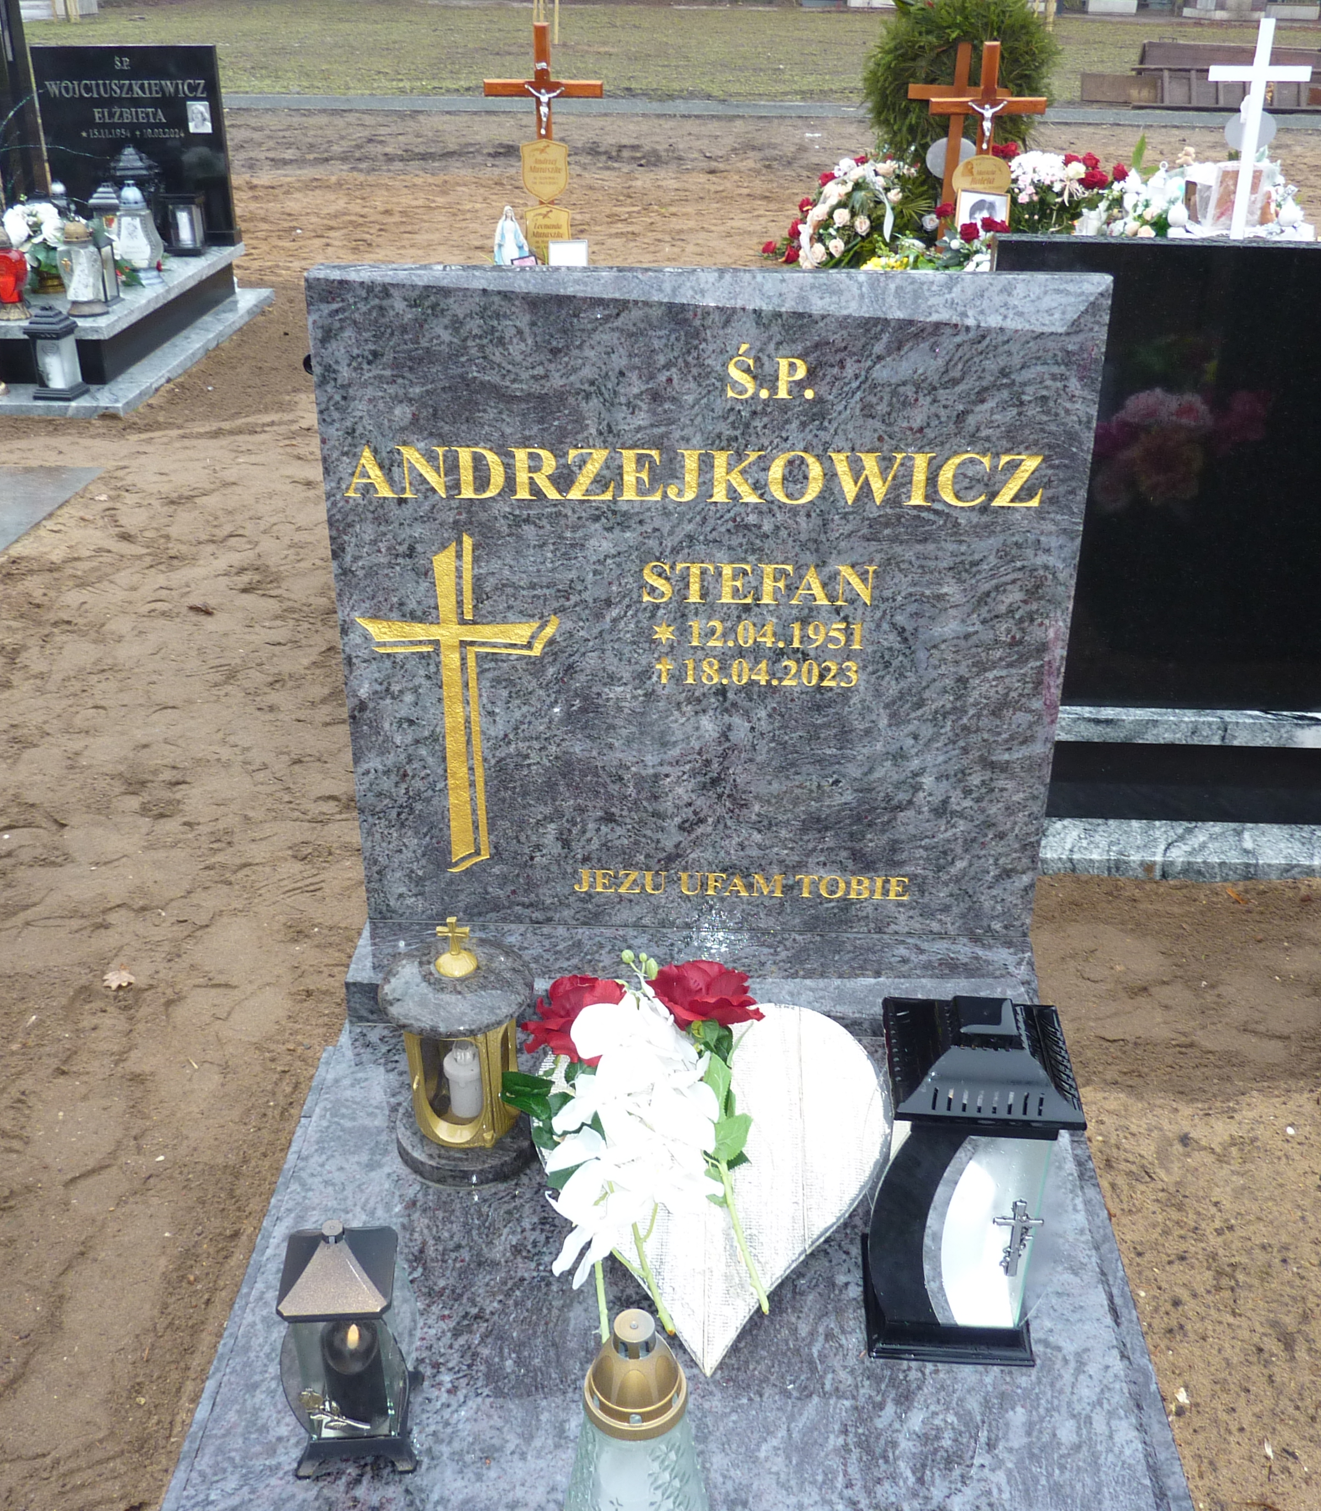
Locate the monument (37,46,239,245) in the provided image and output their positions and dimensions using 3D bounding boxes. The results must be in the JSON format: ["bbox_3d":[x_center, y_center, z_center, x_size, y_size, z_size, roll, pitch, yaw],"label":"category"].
[{"bbox_3d":[-2.430,-2.833,6.773,0.850,0.840,0.110,1,29,2],"label":"monument"}]

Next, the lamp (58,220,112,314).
[{"bbox_3d":[-2.184,-1.837,5.481,0.170,0.335,0.155,1,29,2],"label":"lamp"}]

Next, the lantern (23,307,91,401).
[{"bbox_3d":[-1.987,-1.323,4.775,0.121,0.273,0.126,-1,26,-2],"label":"lantern"}]

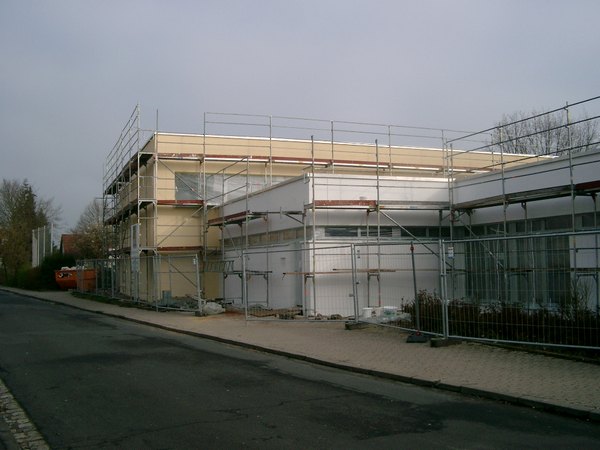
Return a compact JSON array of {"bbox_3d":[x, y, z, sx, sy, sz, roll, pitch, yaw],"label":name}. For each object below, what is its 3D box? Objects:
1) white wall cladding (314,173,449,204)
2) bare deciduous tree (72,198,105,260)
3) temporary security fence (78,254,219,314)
[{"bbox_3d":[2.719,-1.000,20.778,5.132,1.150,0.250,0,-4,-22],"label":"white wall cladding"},{"bbox_3d":[-19.320,1.475,59.999,5.000,7.895,5.000,0,-3,-18],"label":"bare deciduous tree"},{"bbox_3d":[-8.658,2.520,30.106,0.700,2.000,21.200,1,-4,-29],"label":"temporary security fence"}]

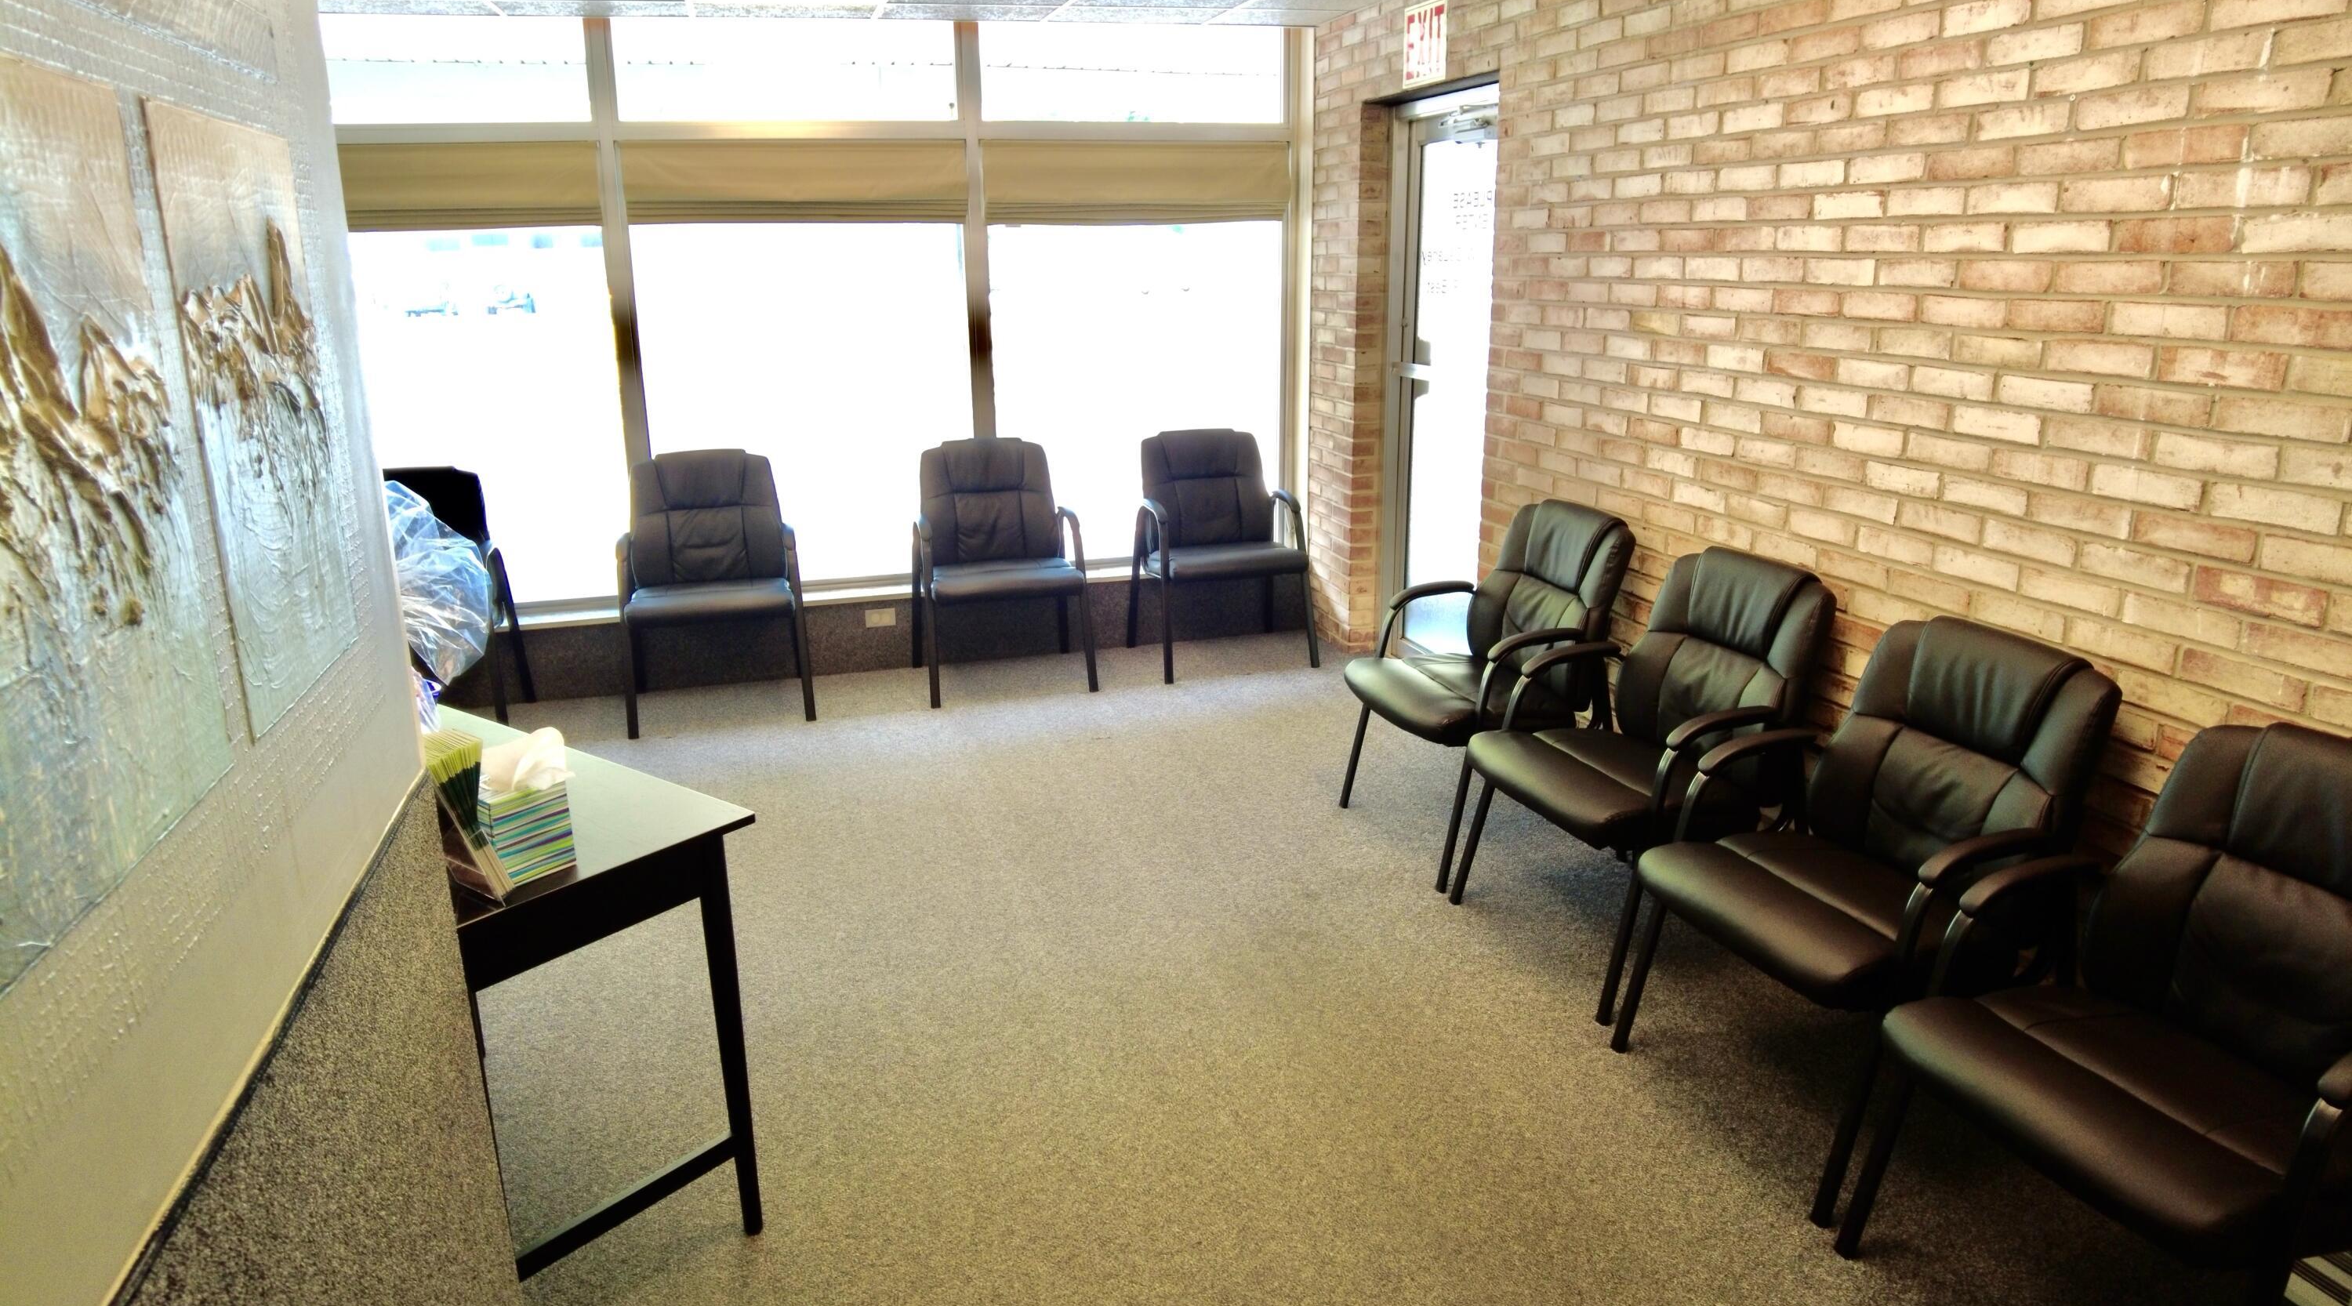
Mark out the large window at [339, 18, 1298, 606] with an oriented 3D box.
[{"bbox_3d":[-1.317,-1.257,5.106,3.750,2.050,0.100,-6,18,-14],"label":"large window"}]

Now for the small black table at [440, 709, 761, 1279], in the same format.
[{"bbox_3d":[-1.324,0.601,2.503,1.200,0.762,0.540,12,21,36],"label":"small black table"}]

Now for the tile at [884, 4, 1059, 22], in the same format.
[{"bbox_3d":[-0.716,-2.233,4.724,0.610,0.020,0.322,-7,18,-16],"label":"tile"}]

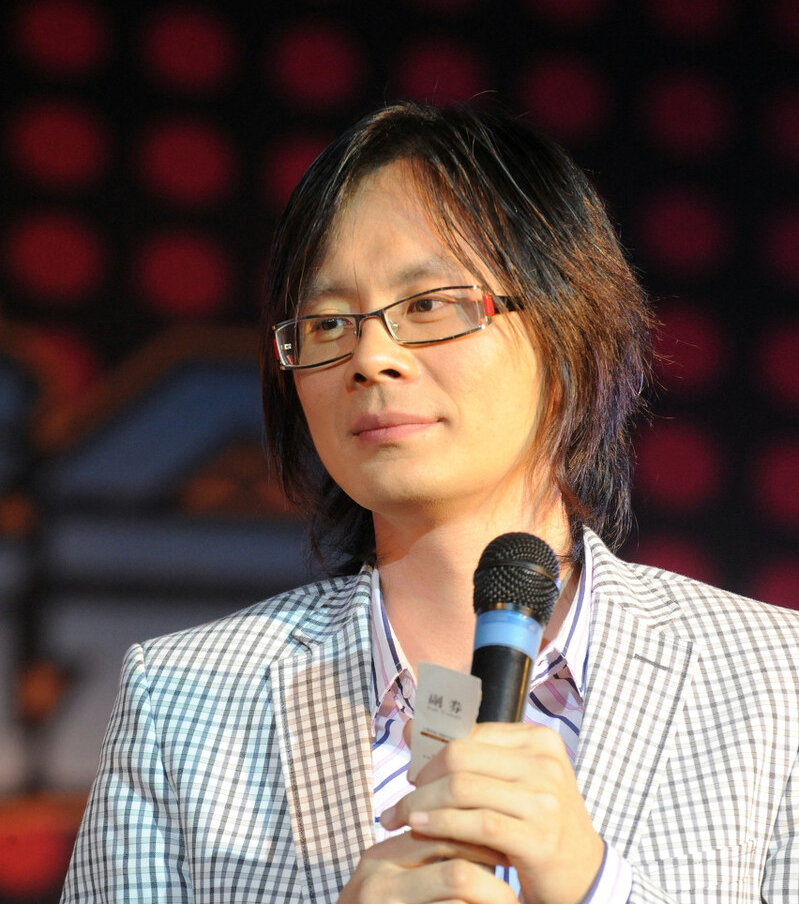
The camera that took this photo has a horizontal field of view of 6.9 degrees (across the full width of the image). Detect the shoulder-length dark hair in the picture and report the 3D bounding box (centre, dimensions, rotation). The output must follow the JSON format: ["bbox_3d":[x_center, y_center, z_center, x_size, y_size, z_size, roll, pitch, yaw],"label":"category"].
[{"bbox_3d":[0.035,-0.071,4.080,0.225,0.285,0.240,-5,-5,30],"label":"shoulder-length dark hair"}]

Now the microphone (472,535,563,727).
[{"bbox_3d":[0.054,0.155,3.930,0.052,0.230,0.052,8,-16,0],"label":"microphone"}]

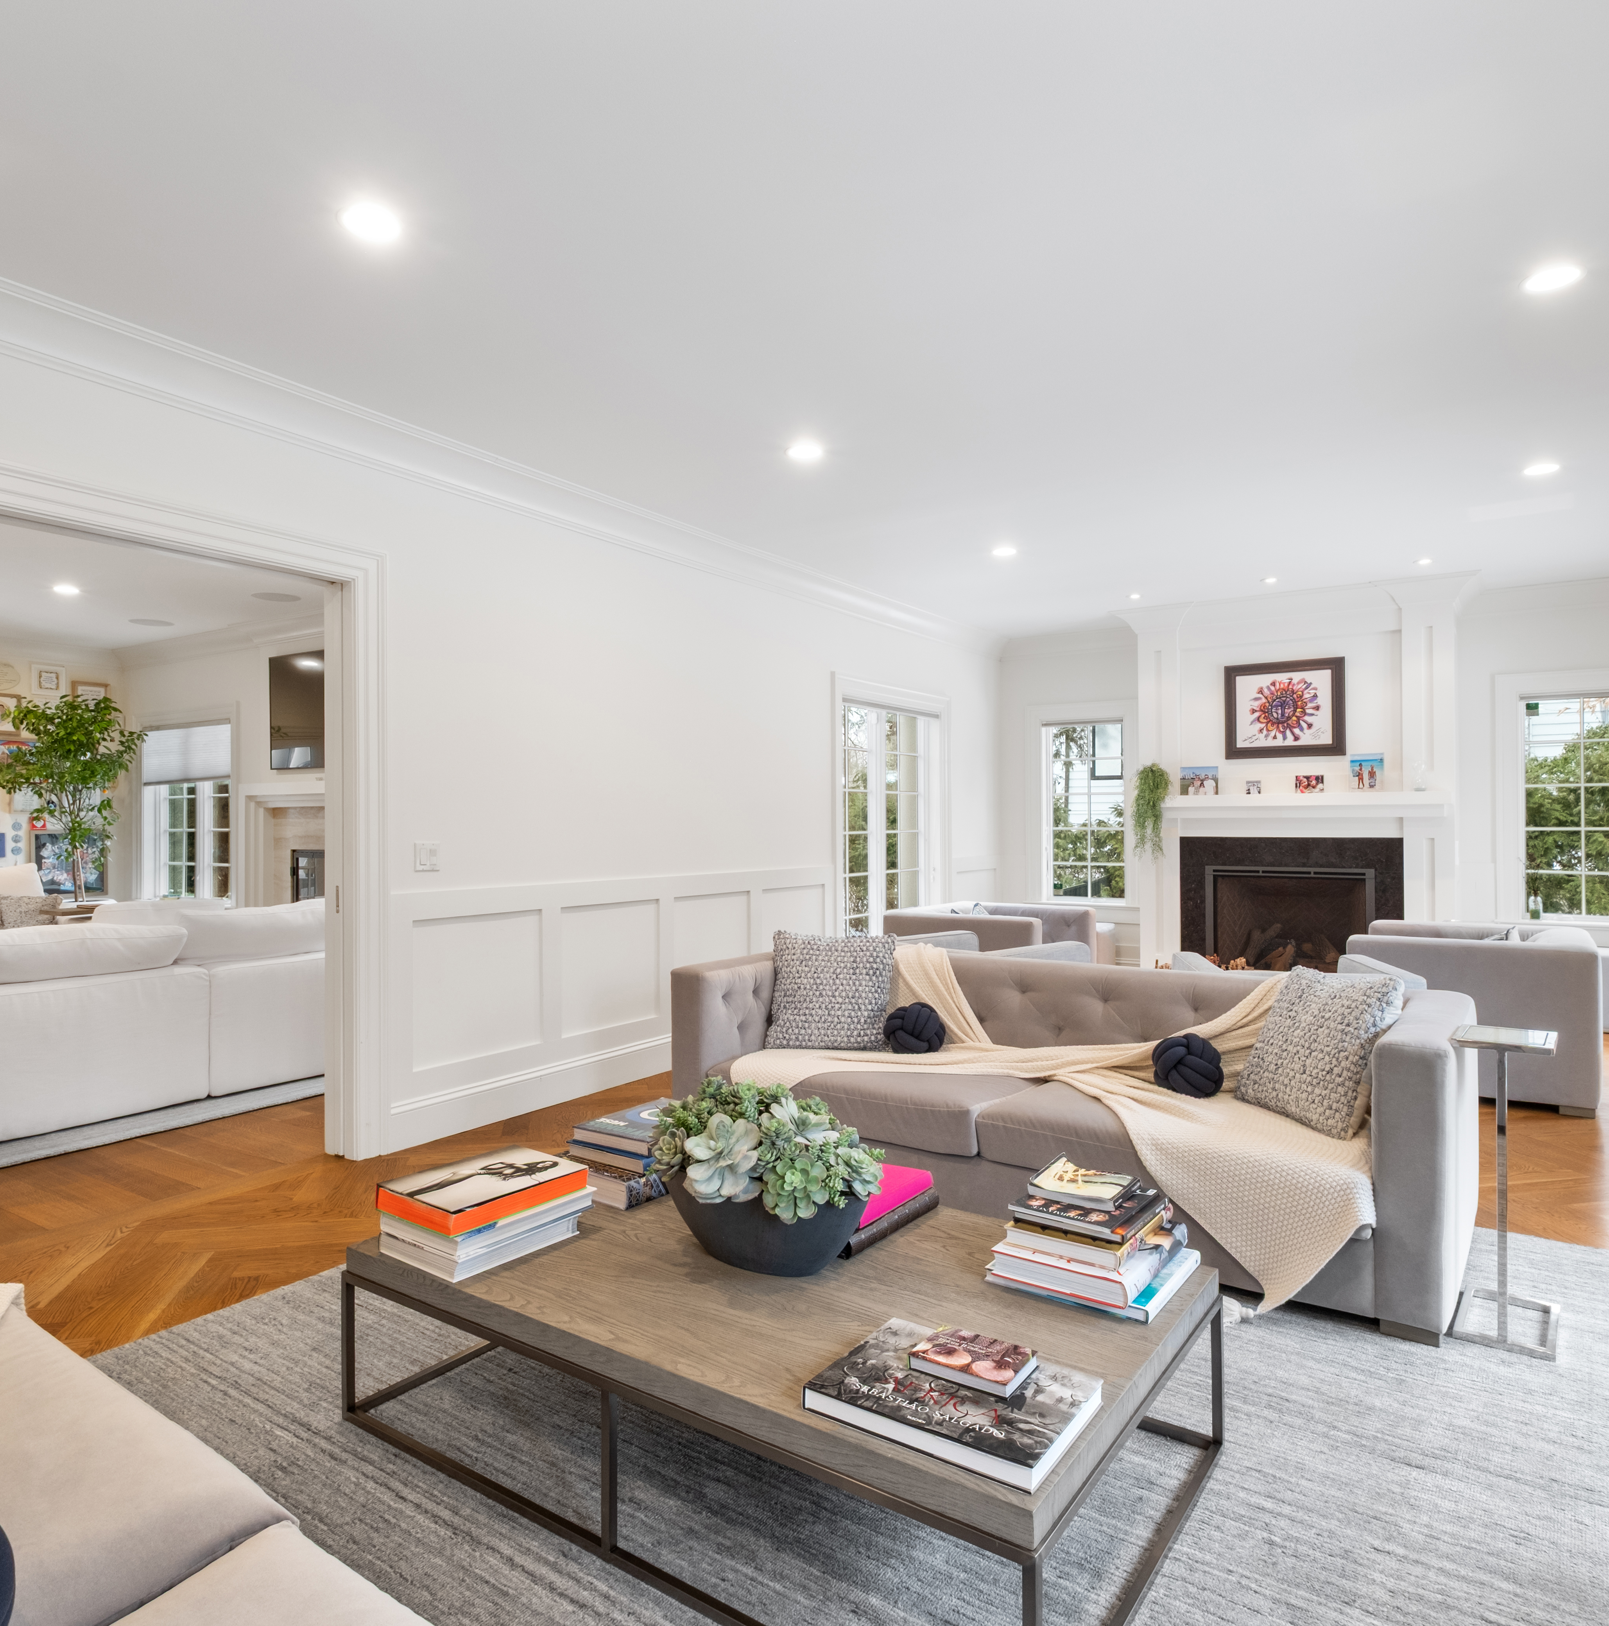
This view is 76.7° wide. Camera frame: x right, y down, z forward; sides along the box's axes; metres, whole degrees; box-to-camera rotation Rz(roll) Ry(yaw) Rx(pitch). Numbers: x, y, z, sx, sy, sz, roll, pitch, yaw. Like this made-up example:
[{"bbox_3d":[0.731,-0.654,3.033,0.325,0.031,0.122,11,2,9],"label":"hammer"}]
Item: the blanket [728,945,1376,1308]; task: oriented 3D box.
[{"bbox_3d":[0.803,0.907,3.497,2.120,0.730,1.020,0,0,35],"label":"blanket"}]

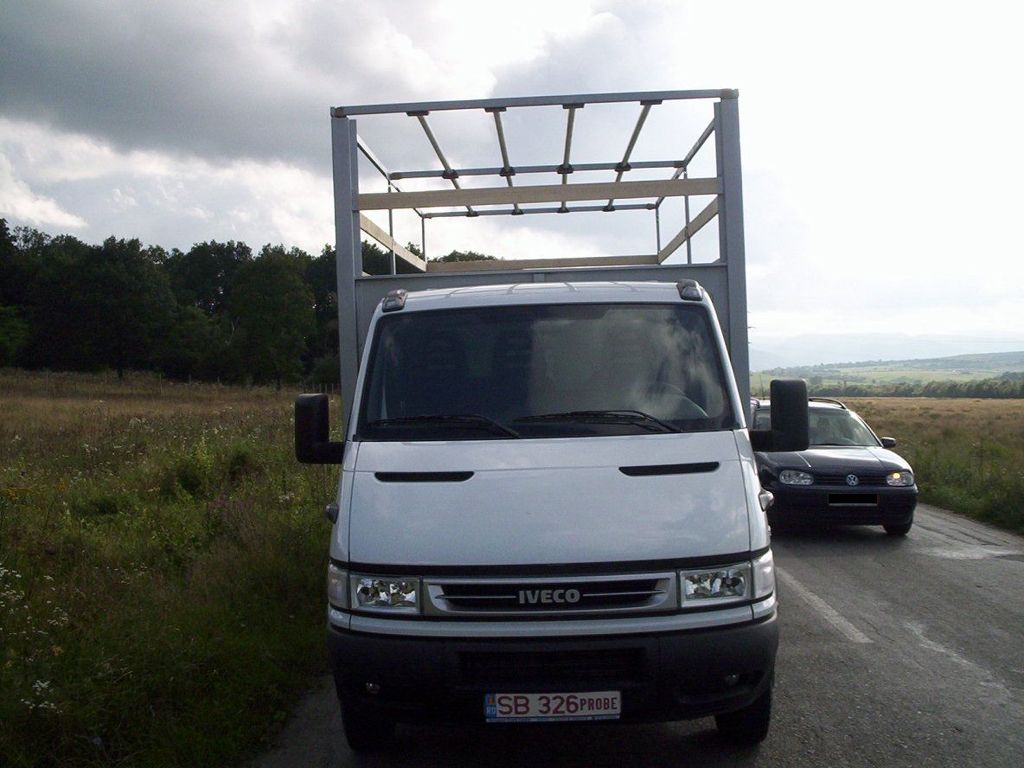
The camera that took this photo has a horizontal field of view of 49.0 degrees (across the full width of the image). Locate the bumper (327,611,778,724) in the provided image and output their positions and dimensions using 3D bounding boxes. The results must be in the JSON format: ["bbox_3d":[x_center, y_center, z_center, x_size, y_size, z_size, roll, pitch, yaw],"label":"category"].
[{"bbox_3d":[0.155,1.145,4.620,1.920,0.370,0.500,-2,1,2],"label":"bumper"}]

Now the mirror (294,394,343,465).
[{"bbox_3d":[-0.919,0.218,5.380,0.250,0.340,0.150,-2,1,2],"label":"mirror"}]

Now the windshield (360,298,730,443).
[{"bbox_3d":[0.160,-0.070,5.290,1.720,0.790,0.170,-2,-39,2],"label":"windshield"}]

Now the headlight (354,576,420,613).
[{"bbox_3d":[-0.517,0.867,4.630,0.285,0.160,0.140,-2,1,2],"label":"headlight"}]

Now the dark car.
[{"bbox_3d":[3.560,0.950,14.000,1.770,1.490,4.400,-1,1,0],"label":"dark car"}]

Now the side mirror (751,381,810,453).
[{"bbox_3d":[1.261,0.148,5.300,0.270,0.340,0.150,-2,1,2],"label":"side mirror"}]

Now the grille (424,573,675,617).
[{"bbox_3d":[0.149,0.839,4.480,1.000,0.155,0.100,-2,1,2],"label":"grille"}]

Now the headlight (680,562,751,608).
[{"bbox_3d":[0.829,0.817,4.580,0.285,0.160,0.140,-2,1,2],"label":"headlight"}]

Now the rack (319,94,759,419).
[{"bbox_3d":[0.245,-0.585,8.620,2.270,2.100,4.600,-2,1,2],"label":"rack"}]

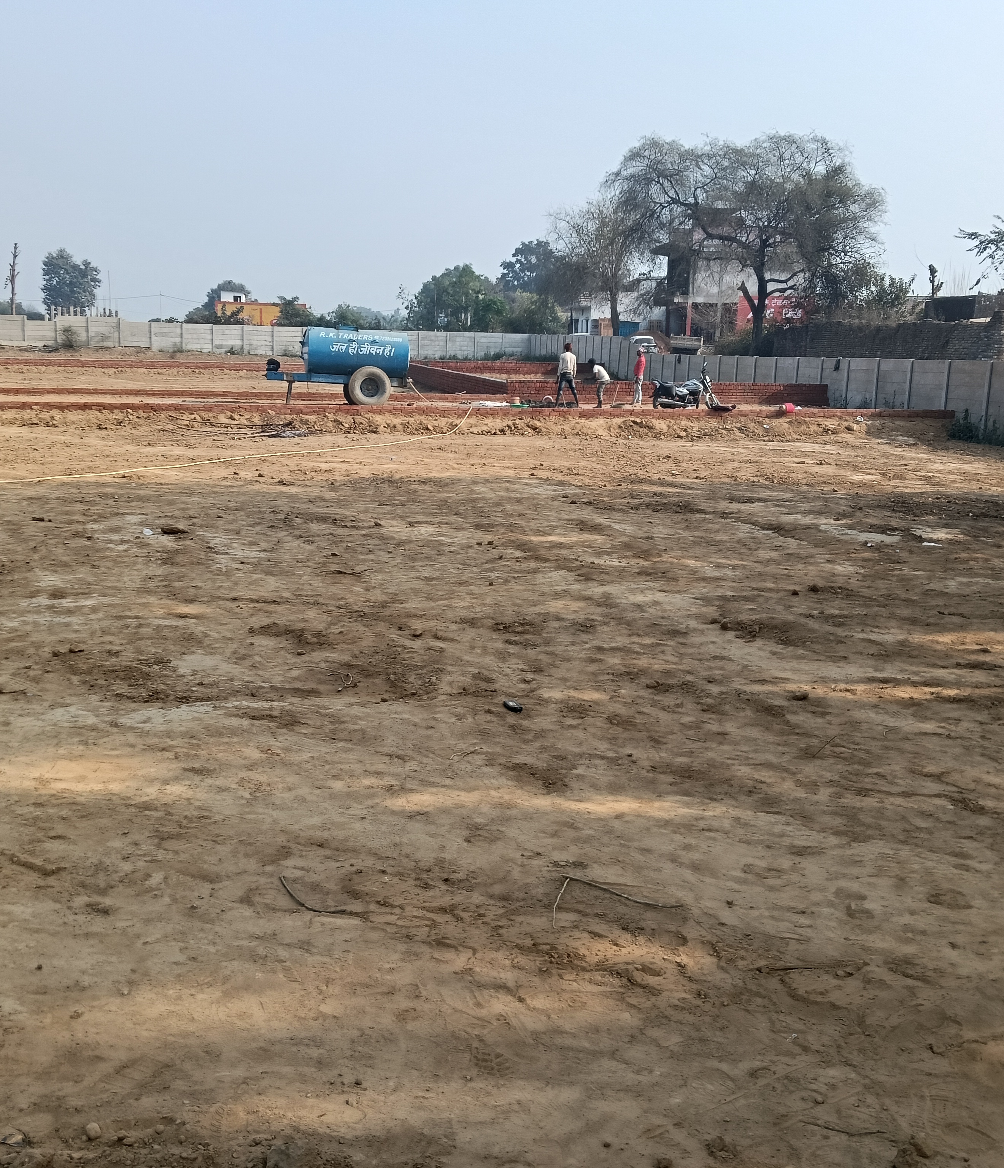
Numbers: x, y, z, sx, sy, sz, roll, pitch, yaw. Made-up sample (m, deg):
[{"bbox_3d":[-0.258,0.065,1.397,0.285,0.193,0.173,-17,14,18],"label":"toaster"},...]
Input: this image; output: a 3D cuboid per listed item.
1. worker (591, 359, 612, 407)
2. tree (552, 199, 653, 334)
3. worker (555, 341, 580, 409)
[{"bbox_3d":[2.486,-5.049,30.500,0.580,1.200,0.480,3,11,5],"label":"worker"},{"bbox_3d":[5.905,-18.472,72.000,5.977,8.892,5.678,2,11,0],"label":"tree"},{"bbox_3d":[1.643,-5.296,30.700,0.580,1.620,0.420,3,11,6],"label":"worker"}]

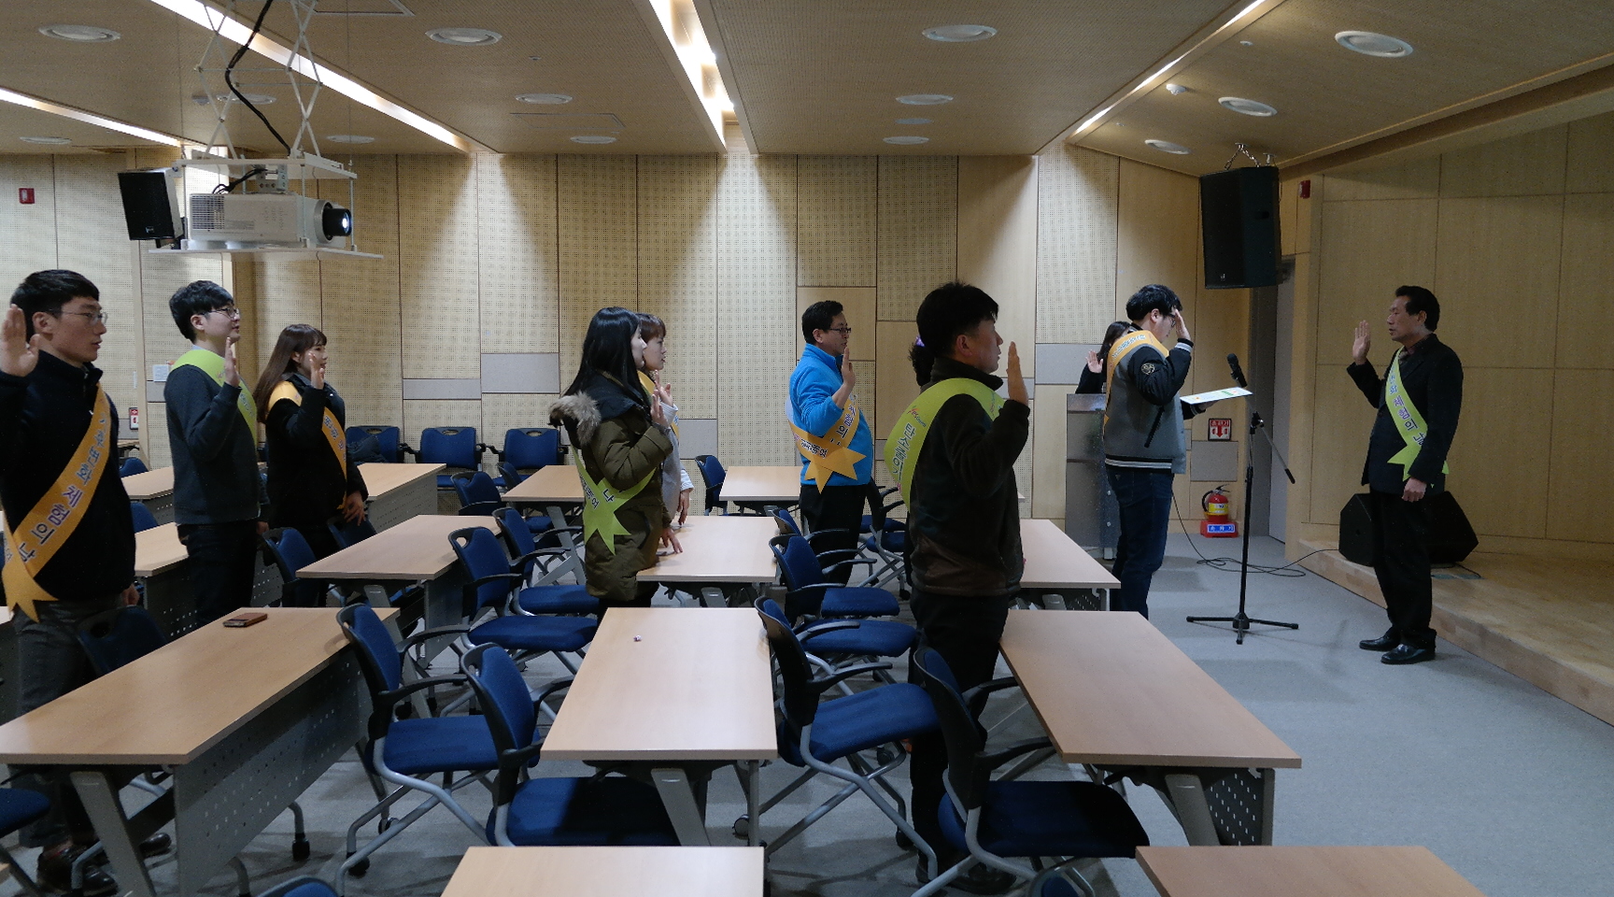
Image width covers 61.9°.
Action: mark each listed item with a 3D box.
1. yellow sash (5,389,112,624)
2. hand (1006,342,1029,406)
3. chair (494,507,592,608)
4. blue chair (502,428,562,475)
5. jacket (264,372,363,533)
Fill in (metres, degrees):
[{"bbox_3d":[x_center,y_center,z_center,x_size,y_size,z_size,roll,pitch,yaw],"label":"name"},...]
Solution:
[{"bbox_3d":[-2.075,0.147,3.741,0.250,0.670,0.380,2,6,22],"label":"yellow sash"},{"bbox_3d":[0.552,-0.195,3.524,0.050,0.175,0.090,-9,5,1],"label":"hand"},{"bbox_3d":[-0.981,0.656,5.651,0.580,0.810,0.570,0,5,0],"label":"chair"},{"bbox_3d":[-2.129,0.256,10.346,0.540,0.830,0.560,0,5,0],"label":"blue chair"},{"bbox_3d":[-2.023,0.026,5.527,0.360,0.670,0.430,1,5,6],"label":"jacket"}]

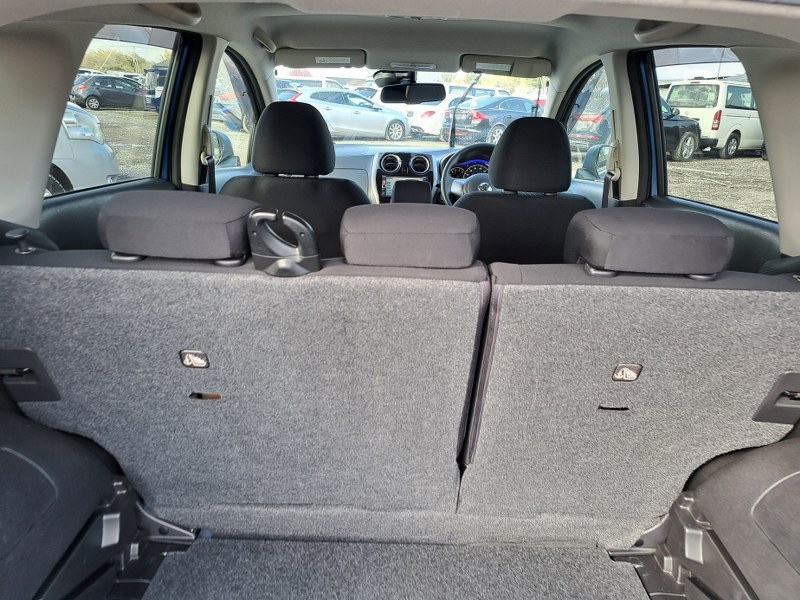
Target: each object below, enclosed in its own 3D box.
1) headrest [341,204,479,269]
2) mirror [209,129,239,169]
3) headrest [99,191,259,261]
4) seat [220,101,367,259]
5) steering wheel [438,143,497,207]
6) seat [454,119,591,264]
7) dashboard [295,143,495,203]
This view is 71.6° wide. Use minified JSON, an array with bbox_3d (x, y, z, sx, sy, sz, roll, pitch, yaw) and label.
[{"bbox_3d":[0.014,-0.090,0.900,0.215,0.100,0.120,2,32,0],"label":"headrest"},{"bbox_3d":[-0.875,-0.729,2.661,0.240,0.175,0.130,-1,21,-8],"label":"mirror"},{"bbox_3d":[-0.345,-0.108,0.897,0.220,0.105,0.120,2,32,0],"label":"headrest"},{"bbox_3d":[-0.323,-0.214,2.036,0.500,0.980,0.740,2,20,0],"label":"seat"},{"bbox_3d":[0.369,-0.484,2.409,0.375,0.375,0.120,2,-4,0],"label":"steering wheel"},{"bbox_3d":[0.378,-0.177,2.043,0.500,0.980,0.740,2,20,0],"label":"seat"},{"bbox_3d":[0.029,-0.510,2.734,1.380,0.450,0.530,2,20,0],"label":"dashboard"}]

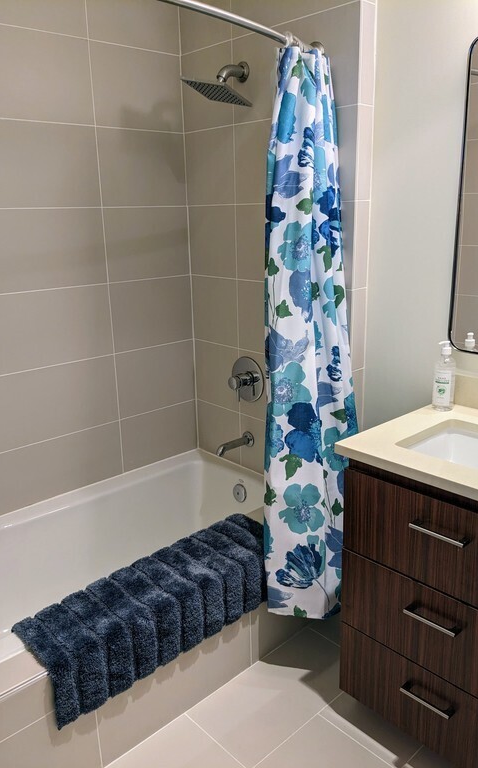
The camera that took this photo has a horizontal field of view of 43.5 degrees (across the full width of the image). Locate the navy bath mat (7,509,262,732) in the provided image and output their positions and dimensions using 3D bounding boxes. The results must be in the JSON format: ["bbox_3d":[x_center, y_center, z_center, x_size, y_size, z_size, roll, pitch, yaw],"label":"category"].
[{"bbox_3d":[-0.246,0.712,1.958,0.917,0.230,0.290,-15,21,-40],"label":"navy bath mat"}]

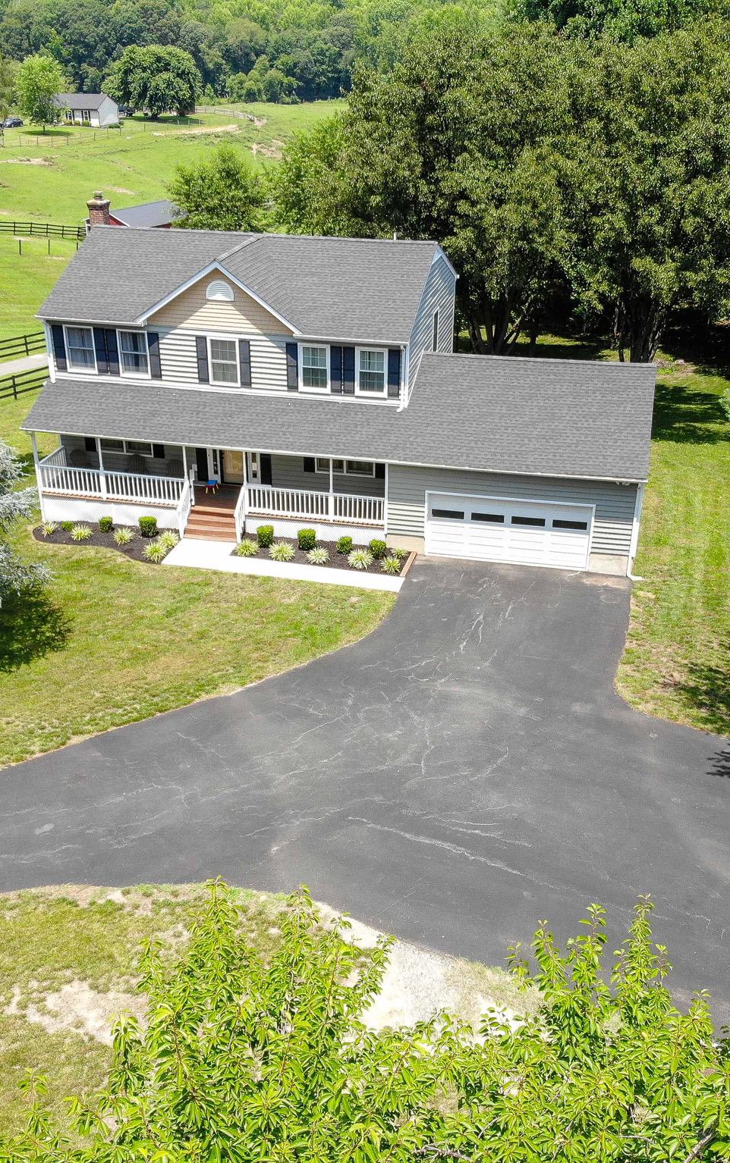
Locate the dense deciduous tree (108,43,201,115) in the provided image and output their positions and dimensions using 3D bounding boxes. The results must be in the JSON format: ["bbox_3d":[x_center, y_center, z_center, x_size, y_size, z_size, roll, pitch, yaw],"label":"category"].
[{"bbox_3d":[-37.931,-90.371,194.180,16.389,12.502,15.570,-5,28,-9],"label":"dense deciduous tree"}]

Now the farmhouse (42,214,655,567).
[{"bbox_3d":[-0.187,-7.308,37.139,19.594,8.474,11.515,6,28,11],"label":"farmhouse"}]

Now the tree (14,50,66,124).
[{"bbox_3d":[-51.446,-77.195,170.328,7.973,11.637,7.973,-7,28,-14],"label":"tree"}]

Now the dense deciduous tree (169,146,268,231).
[{"bbox_3d":[-7.968,-19.642,61.259,5.521,9.815,5.245,-3,28,-6],"label":"dense deciduous tree"}]

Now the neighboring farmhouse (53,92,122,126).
[{"bbox_3d":[-49.889,-82.427,188.083,10.400,4.800,8.400,4,28,8],"label":"neighboring farmhouse"}]

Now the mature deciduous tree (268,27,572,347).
[{"bbox_3d":[2.882,-18.002,51.439,14.286,15.024,12.857,3,28,6],"label":"mature deciduous tree"}]

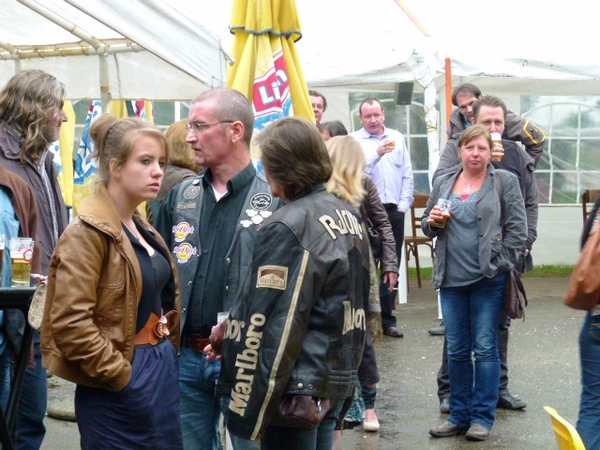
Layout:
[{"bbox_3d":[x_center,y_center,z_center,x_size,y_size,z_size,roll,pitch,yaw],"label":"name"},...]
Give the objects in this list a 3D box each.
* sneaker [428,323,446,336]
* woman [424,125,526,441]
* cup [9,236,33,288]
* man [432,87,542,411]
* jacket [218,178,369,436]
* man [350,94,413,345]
[{"bbox_3d":[1.107,0.778,17.118,0.290,0.110,0.105,-1,3,-18],"label":"sneaker"},{"bbox_3d":[0.917,0.293,11.962,0.540,1.625,0.370,1,3,12],"label":"woman"},{"bbox_3d":[-0.854,0.118,7.017,0.075,0.154,0.075,0,3,0],"label":"cup"},{"bbox_3d":[1.064,0.151,13.099,0.580,1.776,0.400,0,3,-3],"label":"man"},{"bbox_3d":[-0.010,0.251,6.523,0.340,0.727,0.480,1,3,25],"label":"jacket"},{"bbox_3d":[0.607,-0.061,17.088,0.500,1.765,0.360,0,3,-8],"label":"man"}]

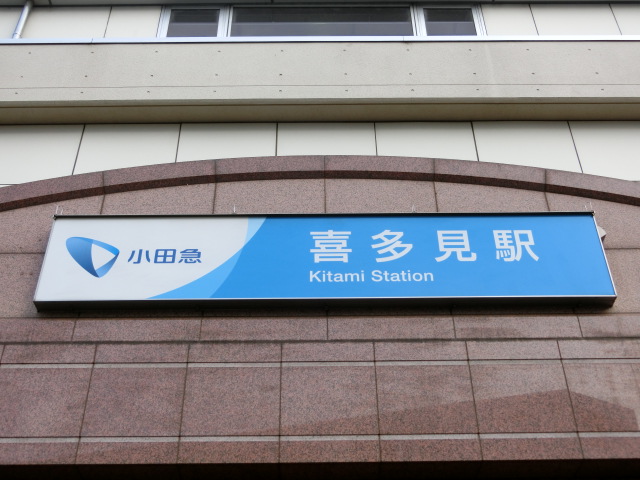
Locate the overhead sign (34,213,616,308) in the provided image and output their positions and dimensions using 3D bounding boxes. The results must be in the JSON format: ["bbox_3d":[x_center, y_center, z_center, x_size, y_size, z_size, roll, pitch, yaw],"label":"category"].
[{"bbox_3d":[0.046,0.166,6.616,4.420,0.835,0.161,0,-39,-1],"label":"overhead sign"}]

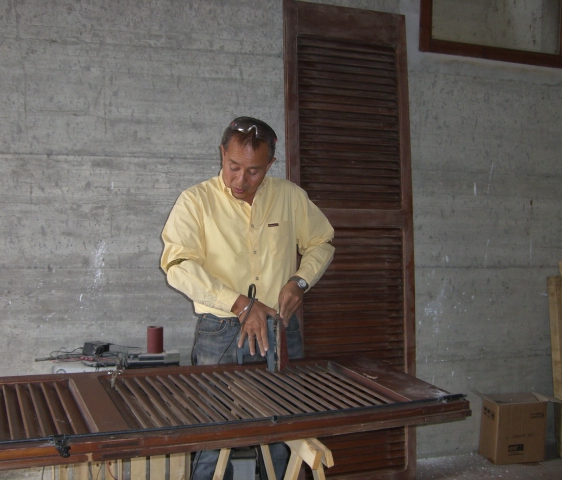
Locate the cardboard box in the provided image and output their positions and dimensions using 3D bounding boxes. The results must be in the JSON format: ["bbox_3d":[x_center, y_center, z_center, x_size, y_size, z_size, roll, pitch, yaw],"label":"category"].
[{"bbox_3d":[1.263,1.019,3.819,0.315,0.320,0.190,1,2,-16],"label":"cardboard box"}]

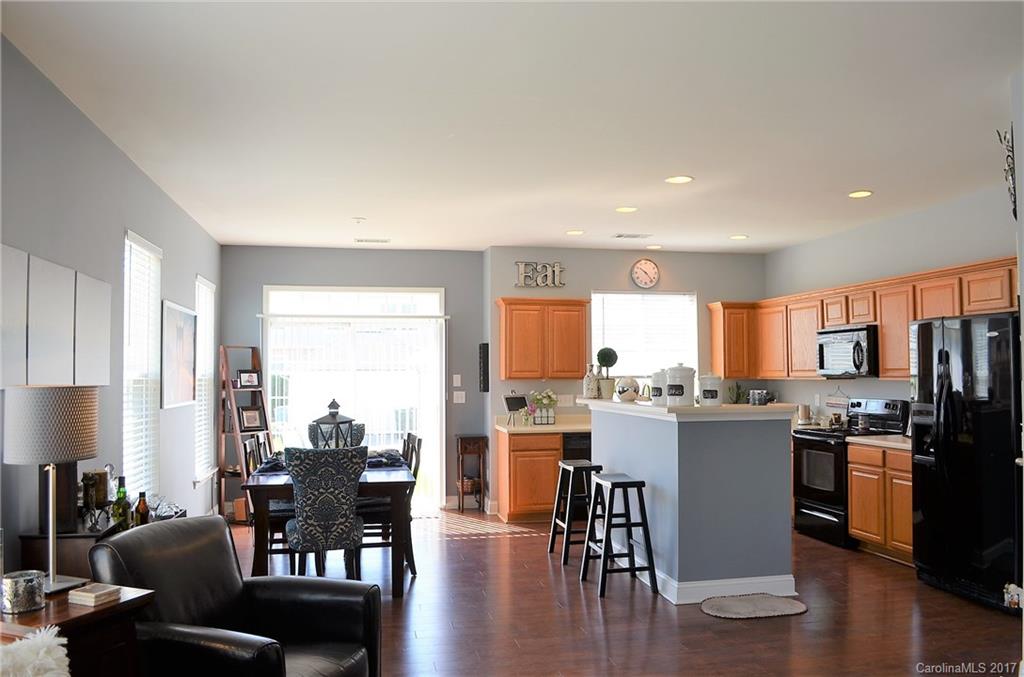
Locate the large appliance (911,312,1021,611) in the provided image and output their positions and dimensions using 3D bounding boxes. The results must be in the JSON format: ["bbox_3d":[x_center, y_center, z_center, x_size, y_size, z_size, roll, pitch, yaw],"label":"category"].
[{"bbox_3d":[3.210,0.753,4.946,0.775,1.787,0.856,0,-2,-12],"label":"large appliance"}]

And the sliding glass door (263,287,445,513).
[{"bbox_3d":[-1.616,0.637,7.913,1.838,2.316,0.121,0,-2,-12],"label":"sliding glass door"}]

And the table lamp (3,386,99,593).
[{"bbox_3d":[-1.619,0.516,2.701,0.287,0.690,0.287,-1,-3,21],"label":"table lamp"}]

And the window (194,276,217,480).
[{"bbox_3d":[-2.823,0.365,7.023,0.091,1.792,0.936,0,-2,-12],"label":"window"}]

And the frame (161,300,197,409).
[{"bbox_3d":[-2.545,0.138,5.881,0.035,0.750,1.128,0,-2,-12],"label":"frame"}]

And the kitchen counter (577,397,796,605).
[{"bbox_3d":[1.210,1.078,5.721,0.896,1.223,1.883,0,-2,-12],"label":"kitchen counter"}]

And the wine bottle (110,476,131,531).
[{"bbox_3d":[-1.797,0.770,3.520,0.078,0.280,0.078,0,-2,-12],"label":"wine bottle"}]

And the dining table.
[{"bbox_3d":[-1.302,1.314,5.550,1.043,0.765,1.591,0,-2,-12],"label":"dining table"}]

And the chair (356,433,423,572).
[{"bbox_3d":[-0.939,1.230,5.702,0.510,0.970,0.470,0,-2,-17],"label":"chair"}]

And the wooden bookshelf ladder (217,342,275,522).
[{"bbox_3d":[-2.476,0.938,7.436,0.460,1.720,0.480,-2,-3,33],"label":"wooden bookshelf ladder"}]

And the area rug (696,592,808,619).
[{"bbox_3d":[1.493,1.646,4.711,0.690,0.025,0.380,0,-2,-12],"label":"area rug"}]

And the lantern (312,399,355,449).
[{"bbox_3d":[-1.289,0.690,5.569,0.227,0.483,0.227,-2,-3,27],"label":"lantern"}]

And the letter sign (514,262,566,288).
[{"bbox_3d":[0.300,-0.657,8.009,0.530,0.260,0.040,0,-3,-12],"label":"letter sign"}]

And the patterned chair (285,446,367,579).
[{"bbox_3d":[-1.188,1.183,4.965,0.510,0.990,0.630,0,-3,-12],"label":"patterned chair"}]

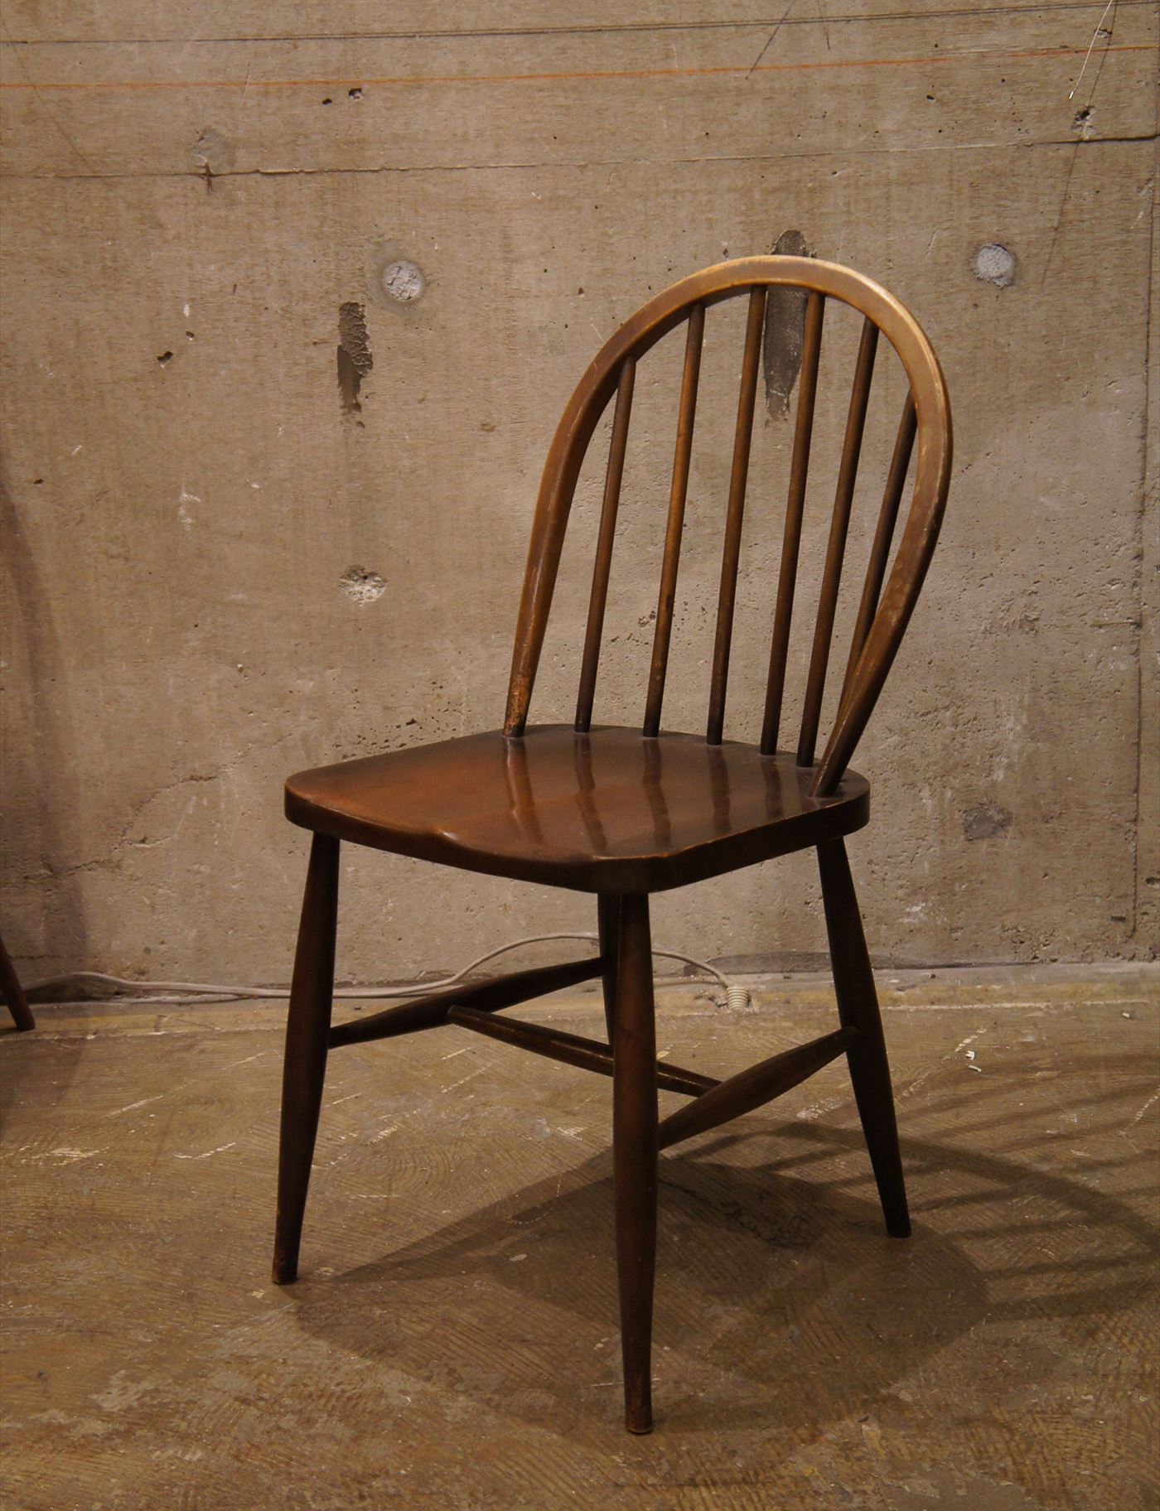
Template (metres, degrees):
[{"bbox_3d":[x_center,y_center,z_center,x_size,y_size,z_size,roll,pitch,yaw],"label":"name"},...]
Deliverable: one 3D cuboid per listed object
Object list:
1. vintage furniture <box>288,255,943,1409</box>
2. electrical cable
[{"bbox_3d":[0.035,0.028,2.129,0.410,0.815,0.468,11,19,41],"label":"vintage furniture"},{"bbox_3d":[-0.210,0.230,2.870,0.780,0.068,0.070,-2,14,-2],"label":"electrical cable"}]

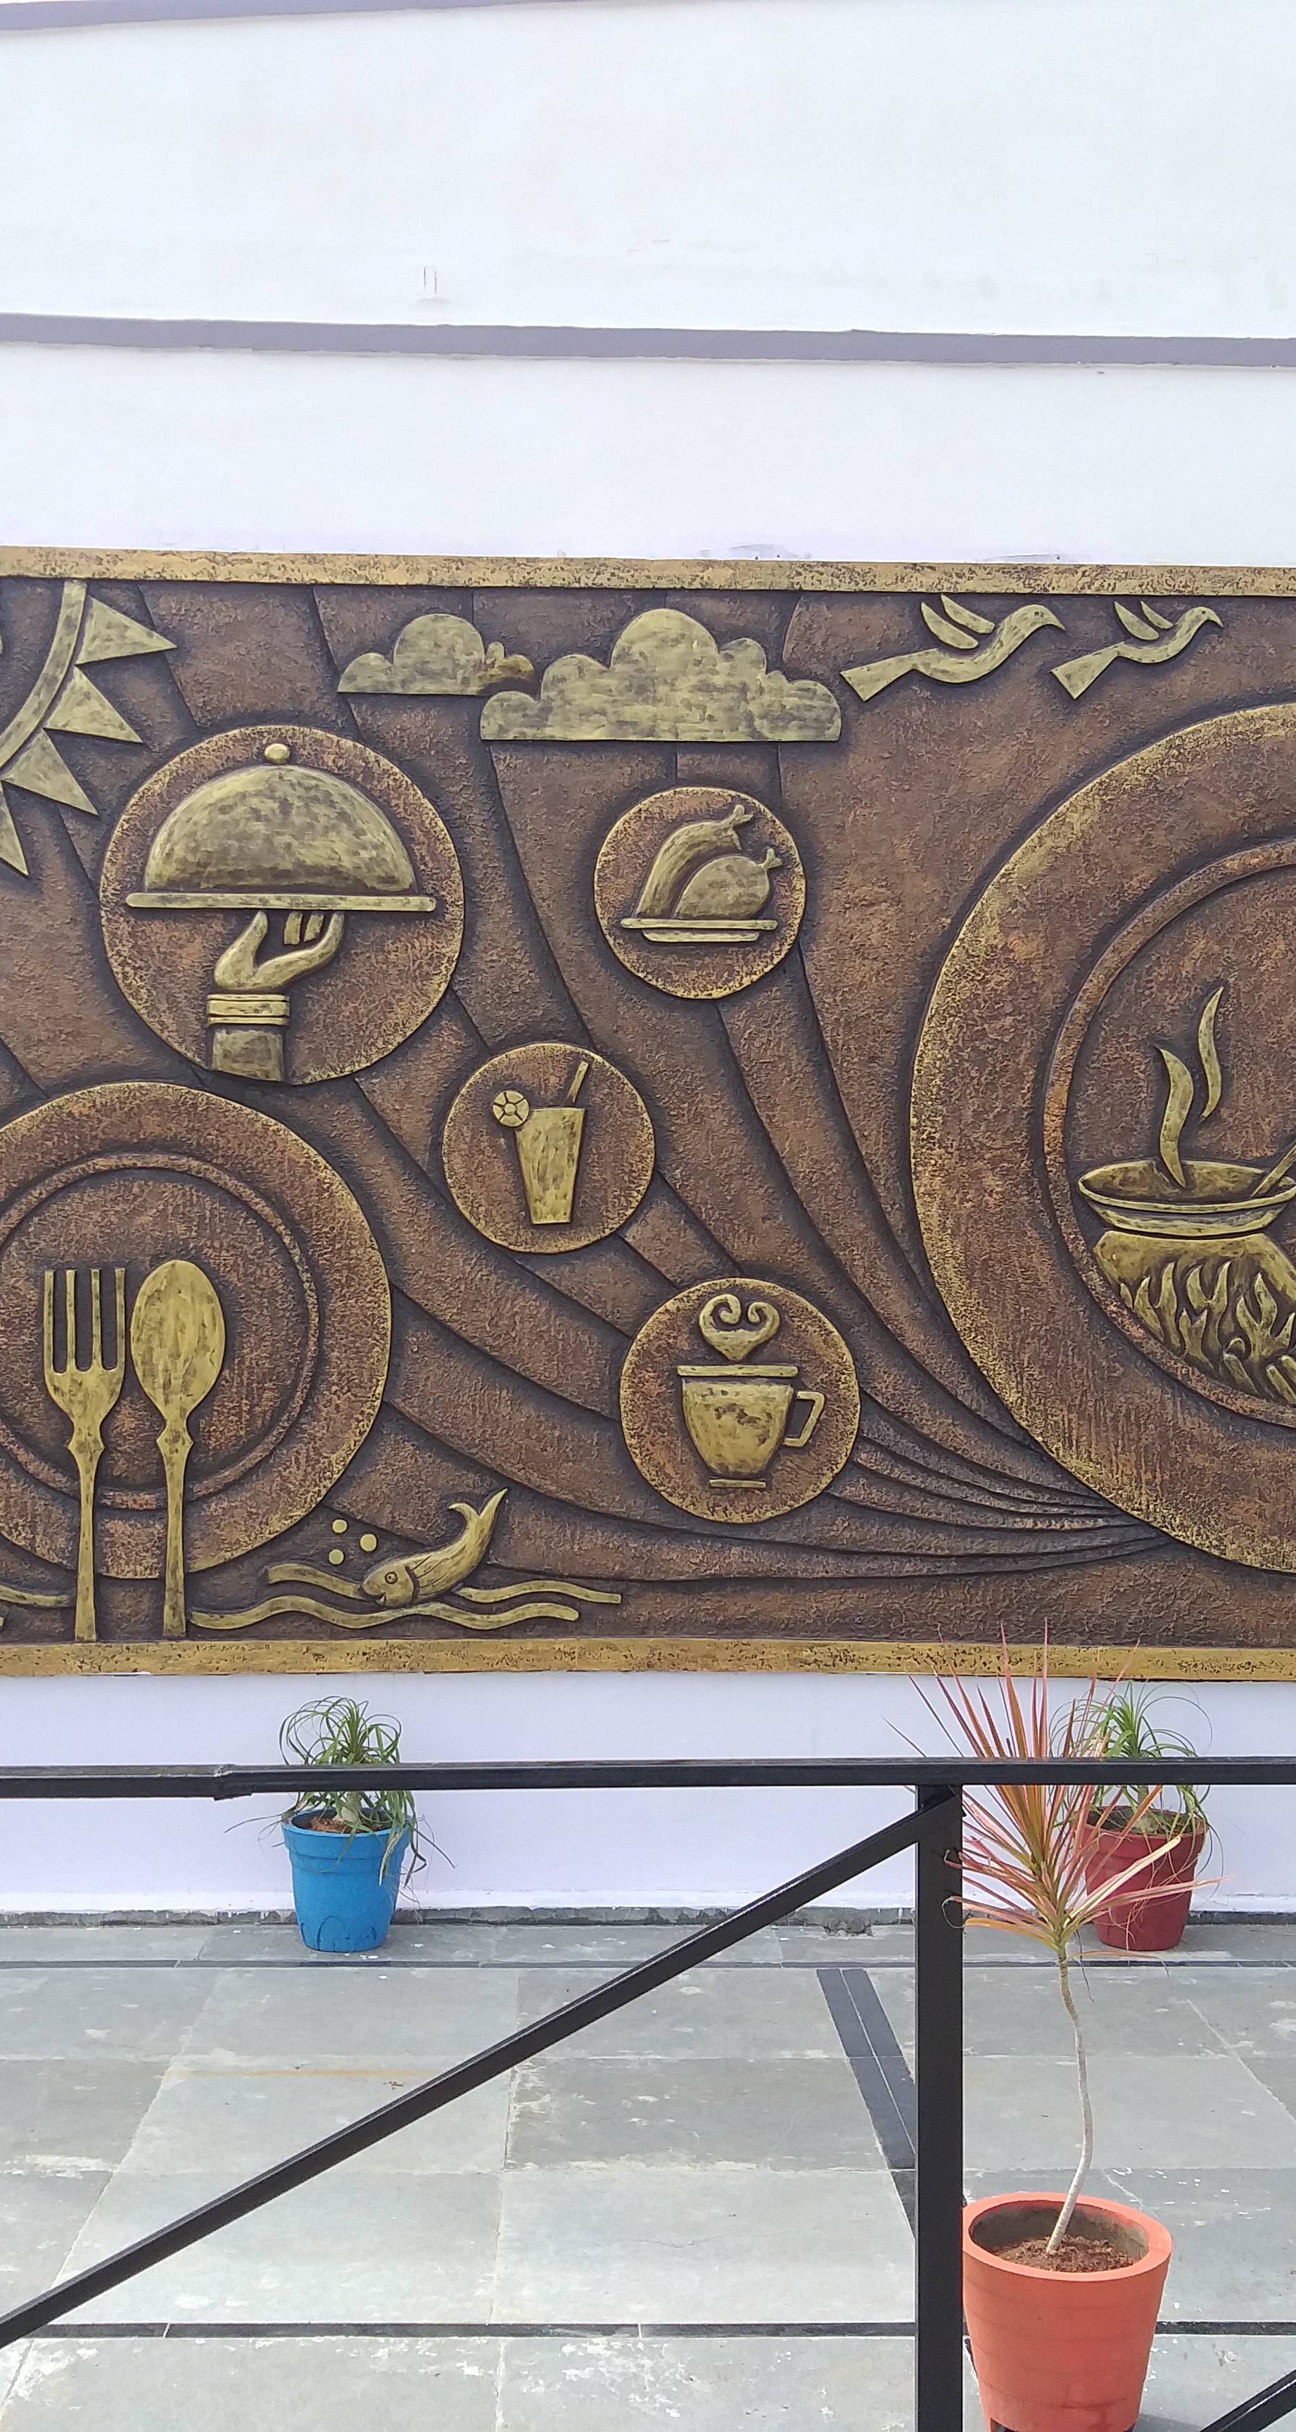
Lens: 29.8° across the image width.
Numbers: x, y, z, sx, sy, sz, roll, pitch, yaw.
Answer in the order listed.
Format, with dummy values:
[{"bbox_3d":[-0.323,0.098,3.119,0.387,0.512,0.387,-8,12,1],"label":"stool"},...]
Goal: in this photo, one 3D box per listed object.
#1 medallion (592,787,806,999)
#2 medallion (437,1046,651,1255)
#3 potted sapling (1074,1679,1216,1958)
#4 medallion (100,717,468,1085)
[{"bbox_3d":[0.117,-0.730,5.506,0.482,0.482,0.050,1,-2,-2],"label":"medallion"},{"bbox_3d":[-0.225,-0.151,5.477,0.484,0.484,0.050,1,-2,-2],"label":"medallion"},{"bbox_3d":[1.082,1.318,5.388,0.333,0.566,0.320,1,-2,-2],"label":"potted sapling"},{"bbox_3d":[-0.820,-0.698,5.477,0.818,0.818,0.060,1,-2,-2],"label":"medallion"}]

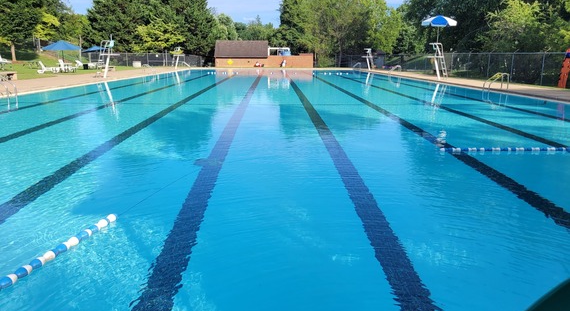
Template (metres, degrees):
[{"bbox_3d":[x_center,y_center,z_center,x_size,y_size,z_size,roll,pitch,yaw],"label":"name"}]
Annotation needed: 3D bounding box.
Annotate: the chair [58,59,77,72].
[{"bbox_3d":[-17.004,-6.955,33.453,1.600,1.000,0.680,5,14,18],"label":"chair"}]

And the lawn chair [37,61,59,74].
[{"bbox_3d":[-19.234,-7.132,34.800,1.800,0.950,0.680,2,13,10],"label":"lawn chair"}]

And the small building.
[{"bbox_3d":[-2.822,-13.532,57.500,12.800,3.500,5.000,0,13,-2],"label":"small building"}]

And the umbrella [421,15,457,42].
[{"bbox_3d":[9.598,-7.846,26.582,2.130,1.720,2.130,0,13,-2],"label":"umbrella"}]

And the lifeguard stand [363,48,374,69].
[{"bbox_3d":[9.129,-10.574,46.882,1.250,2.400,0.900,0,13,-2],"label":"lifeguard stand"}]

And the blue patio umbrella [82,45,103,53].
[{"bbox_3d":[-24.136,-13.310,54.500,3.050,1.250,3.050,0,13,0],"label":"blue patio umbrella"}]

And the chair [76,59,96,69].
[{"bbox_3d":[-20.179,-9.159,43.500,1.800,0.900,0.700,1,13,5],"label":"chair"}]

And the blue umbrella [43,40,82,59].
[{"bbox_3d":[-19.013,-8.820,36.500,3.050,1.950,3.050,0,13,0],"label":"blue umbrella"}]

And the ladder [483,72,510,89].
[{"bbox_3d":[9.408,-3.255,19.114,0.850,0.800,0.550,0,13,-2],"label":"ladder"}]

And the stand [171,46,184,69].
[{"bbox_3d":[-11.803,-10.733,47.200,1.450,2.400,0.900,1,13,5],"label":"stand"}]

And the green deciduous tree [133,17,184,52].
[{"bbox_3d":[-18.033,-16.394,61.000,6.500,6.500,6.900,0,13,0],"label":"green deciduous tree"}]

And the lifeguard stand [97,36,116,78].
[{"bbox_3d":[-11.088,-6.159,26.612,1.250,2.650,0.850,0,13,-2],"label":"lifeguard stand"}]

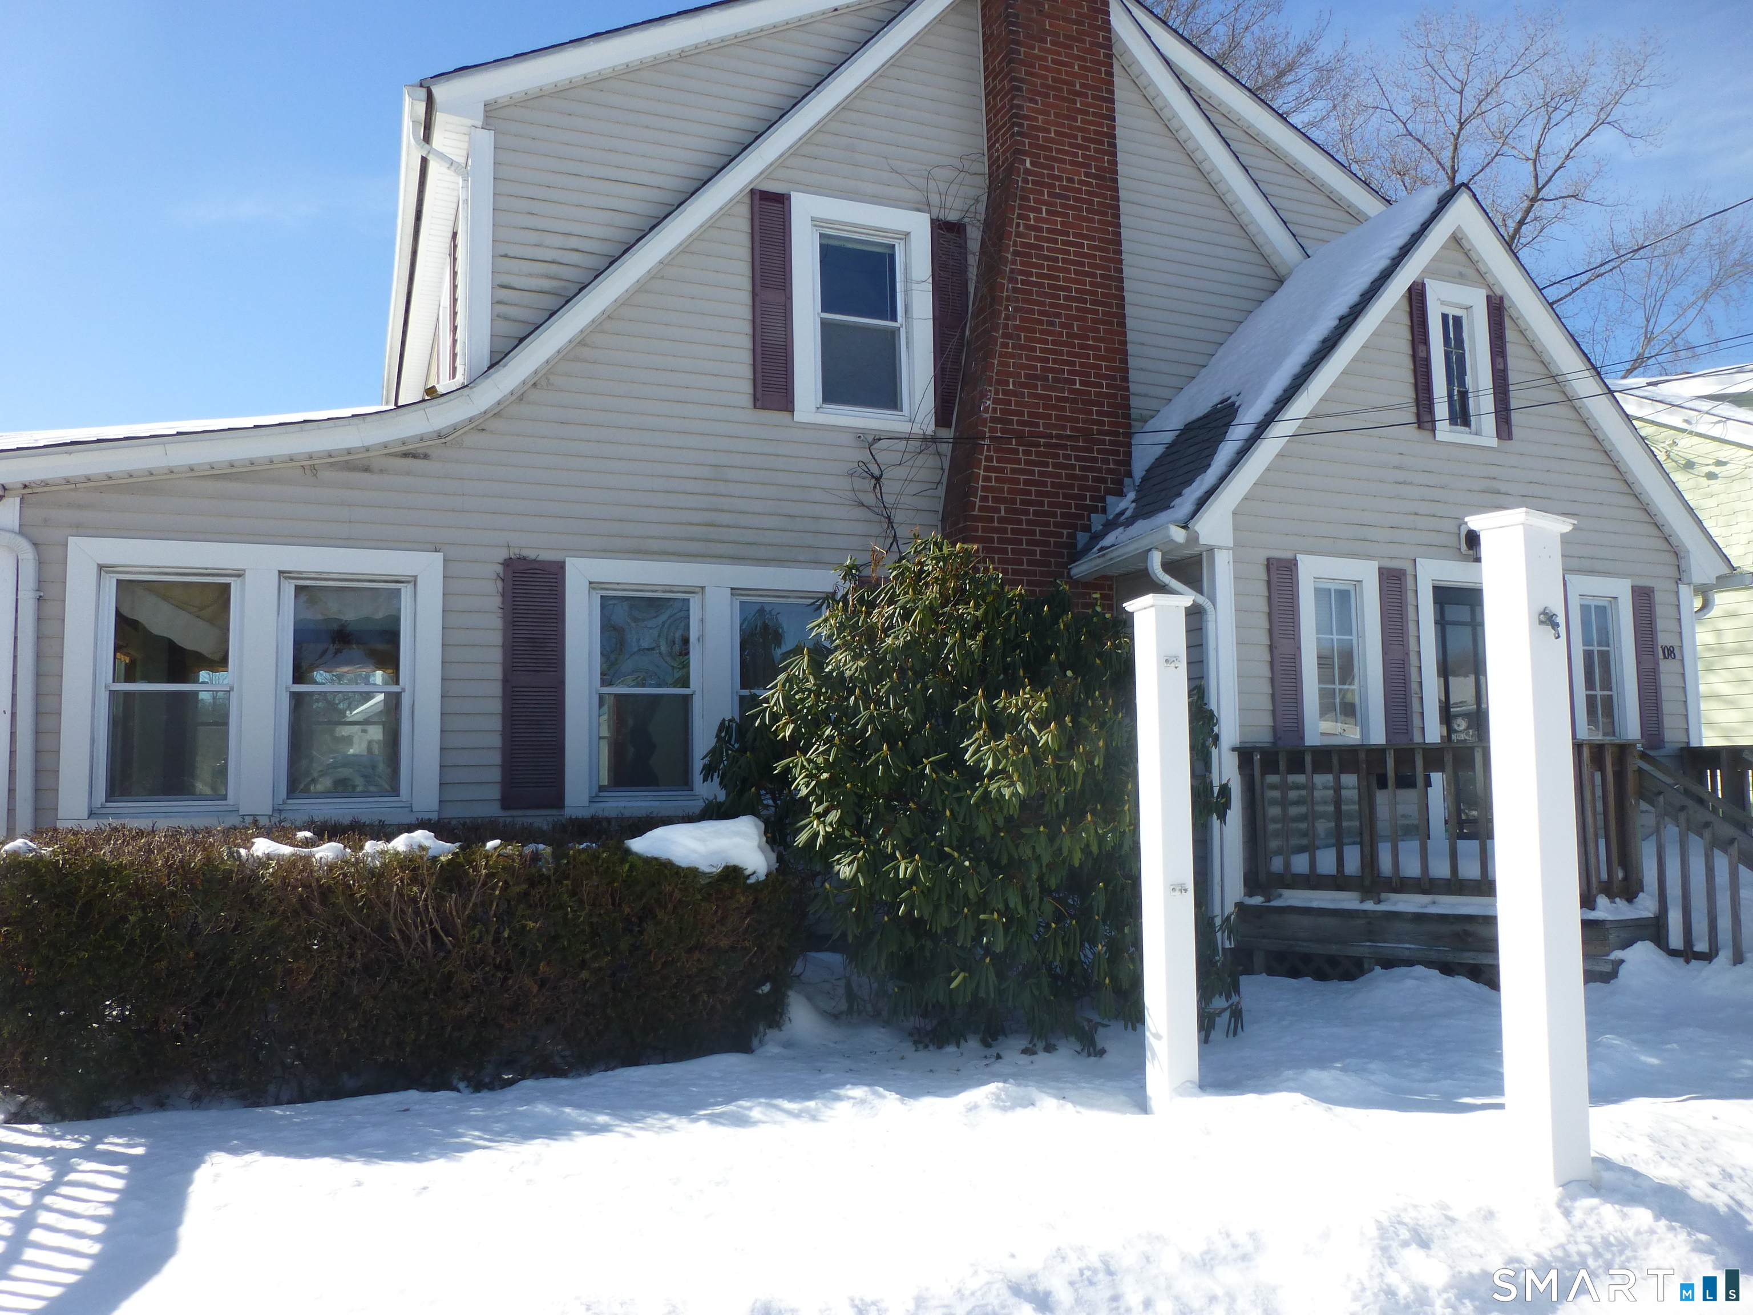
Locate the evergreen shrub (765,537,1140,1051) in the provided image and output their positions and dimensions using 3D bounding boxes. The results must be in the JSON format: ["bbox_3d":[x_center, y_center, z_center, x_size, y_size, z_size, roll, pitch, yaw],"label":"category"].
[{"bbox_3d":[0.456,0.564,6.375,2.050,2.400,1.900,1,-5,-20],"label":"evergreen shrub"}]

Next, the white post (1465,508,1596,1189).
[{"bbox_3d":[1.665,0.469,3.075,0.183,1.649,0.183,1,-5,-22],"label":"white post"}]

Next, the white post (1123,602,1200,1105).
[{"bbox_3d":[1.043,0.689,4.380,0.181,1.795,0.181,1,-5,-25],"label":"white post"}]

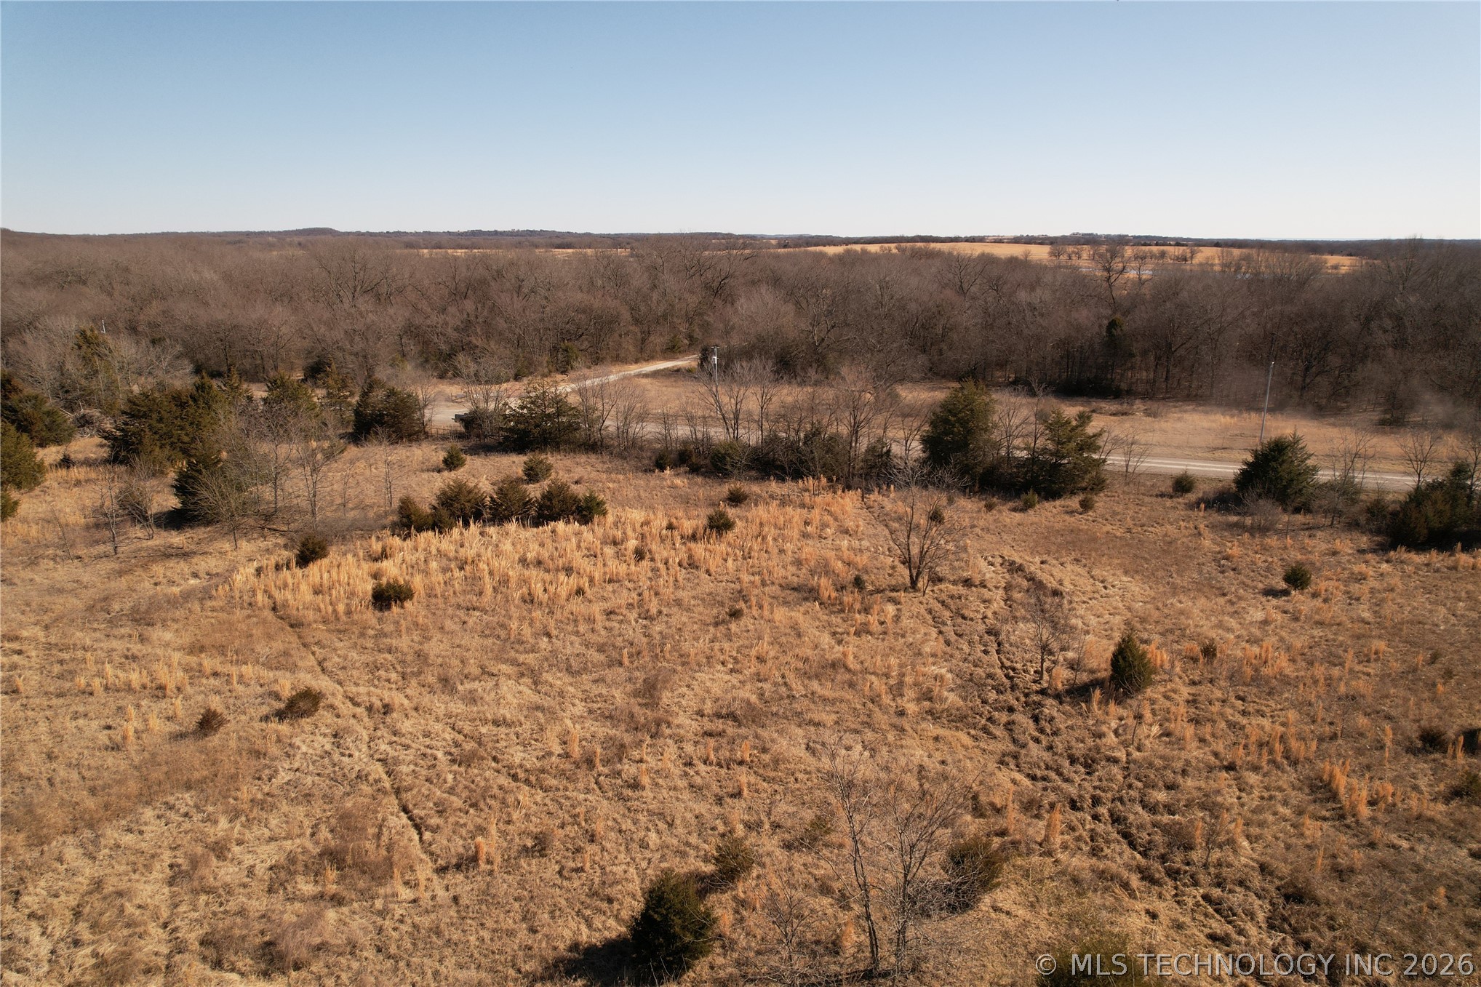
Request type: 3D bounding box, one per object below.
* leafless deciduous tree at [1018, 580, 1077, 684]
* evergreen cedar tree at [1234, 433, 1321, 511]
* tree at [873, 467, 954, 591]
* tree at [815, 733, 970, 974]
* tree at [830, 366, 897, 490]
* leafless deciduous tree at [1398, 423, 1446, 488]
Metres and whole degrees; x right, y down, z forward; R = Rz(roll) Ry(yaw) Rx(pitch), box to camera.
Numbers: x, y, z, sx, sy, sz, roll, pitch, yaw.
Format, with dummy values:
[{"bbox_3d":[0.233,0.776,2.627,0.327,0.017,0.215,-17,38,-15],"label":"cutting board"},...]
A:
[{"bbox_3d":[14.081,6.372,41.664,2.550,5.050,2.550,6,17,19],"label":"leafless deciduous tree"},{"bbox_3d":[41.535,-1.815,69.556,5.620,5.740,5.620,10,18,30],"label":"evergreen cedar tree"},{"bbox_3d":[9.992,2.116,52.247,4.430,7.430,4.430,3,16,11],"label":"tree"},{"bbox_3d":[4.136,10.087,24.589,4.060,7.180,3.660,3,16,11],"label":"tree"},{"bbox_3d":[10.094,-5.551,74.272,5.330,10.130,5.330,2,16,8],"label":"tree"},{"bbox_3d":[53.005,-2.394,70.689,2.900,6.310,2.900,12,20,36],"label":"leafless deciduous tree"}]

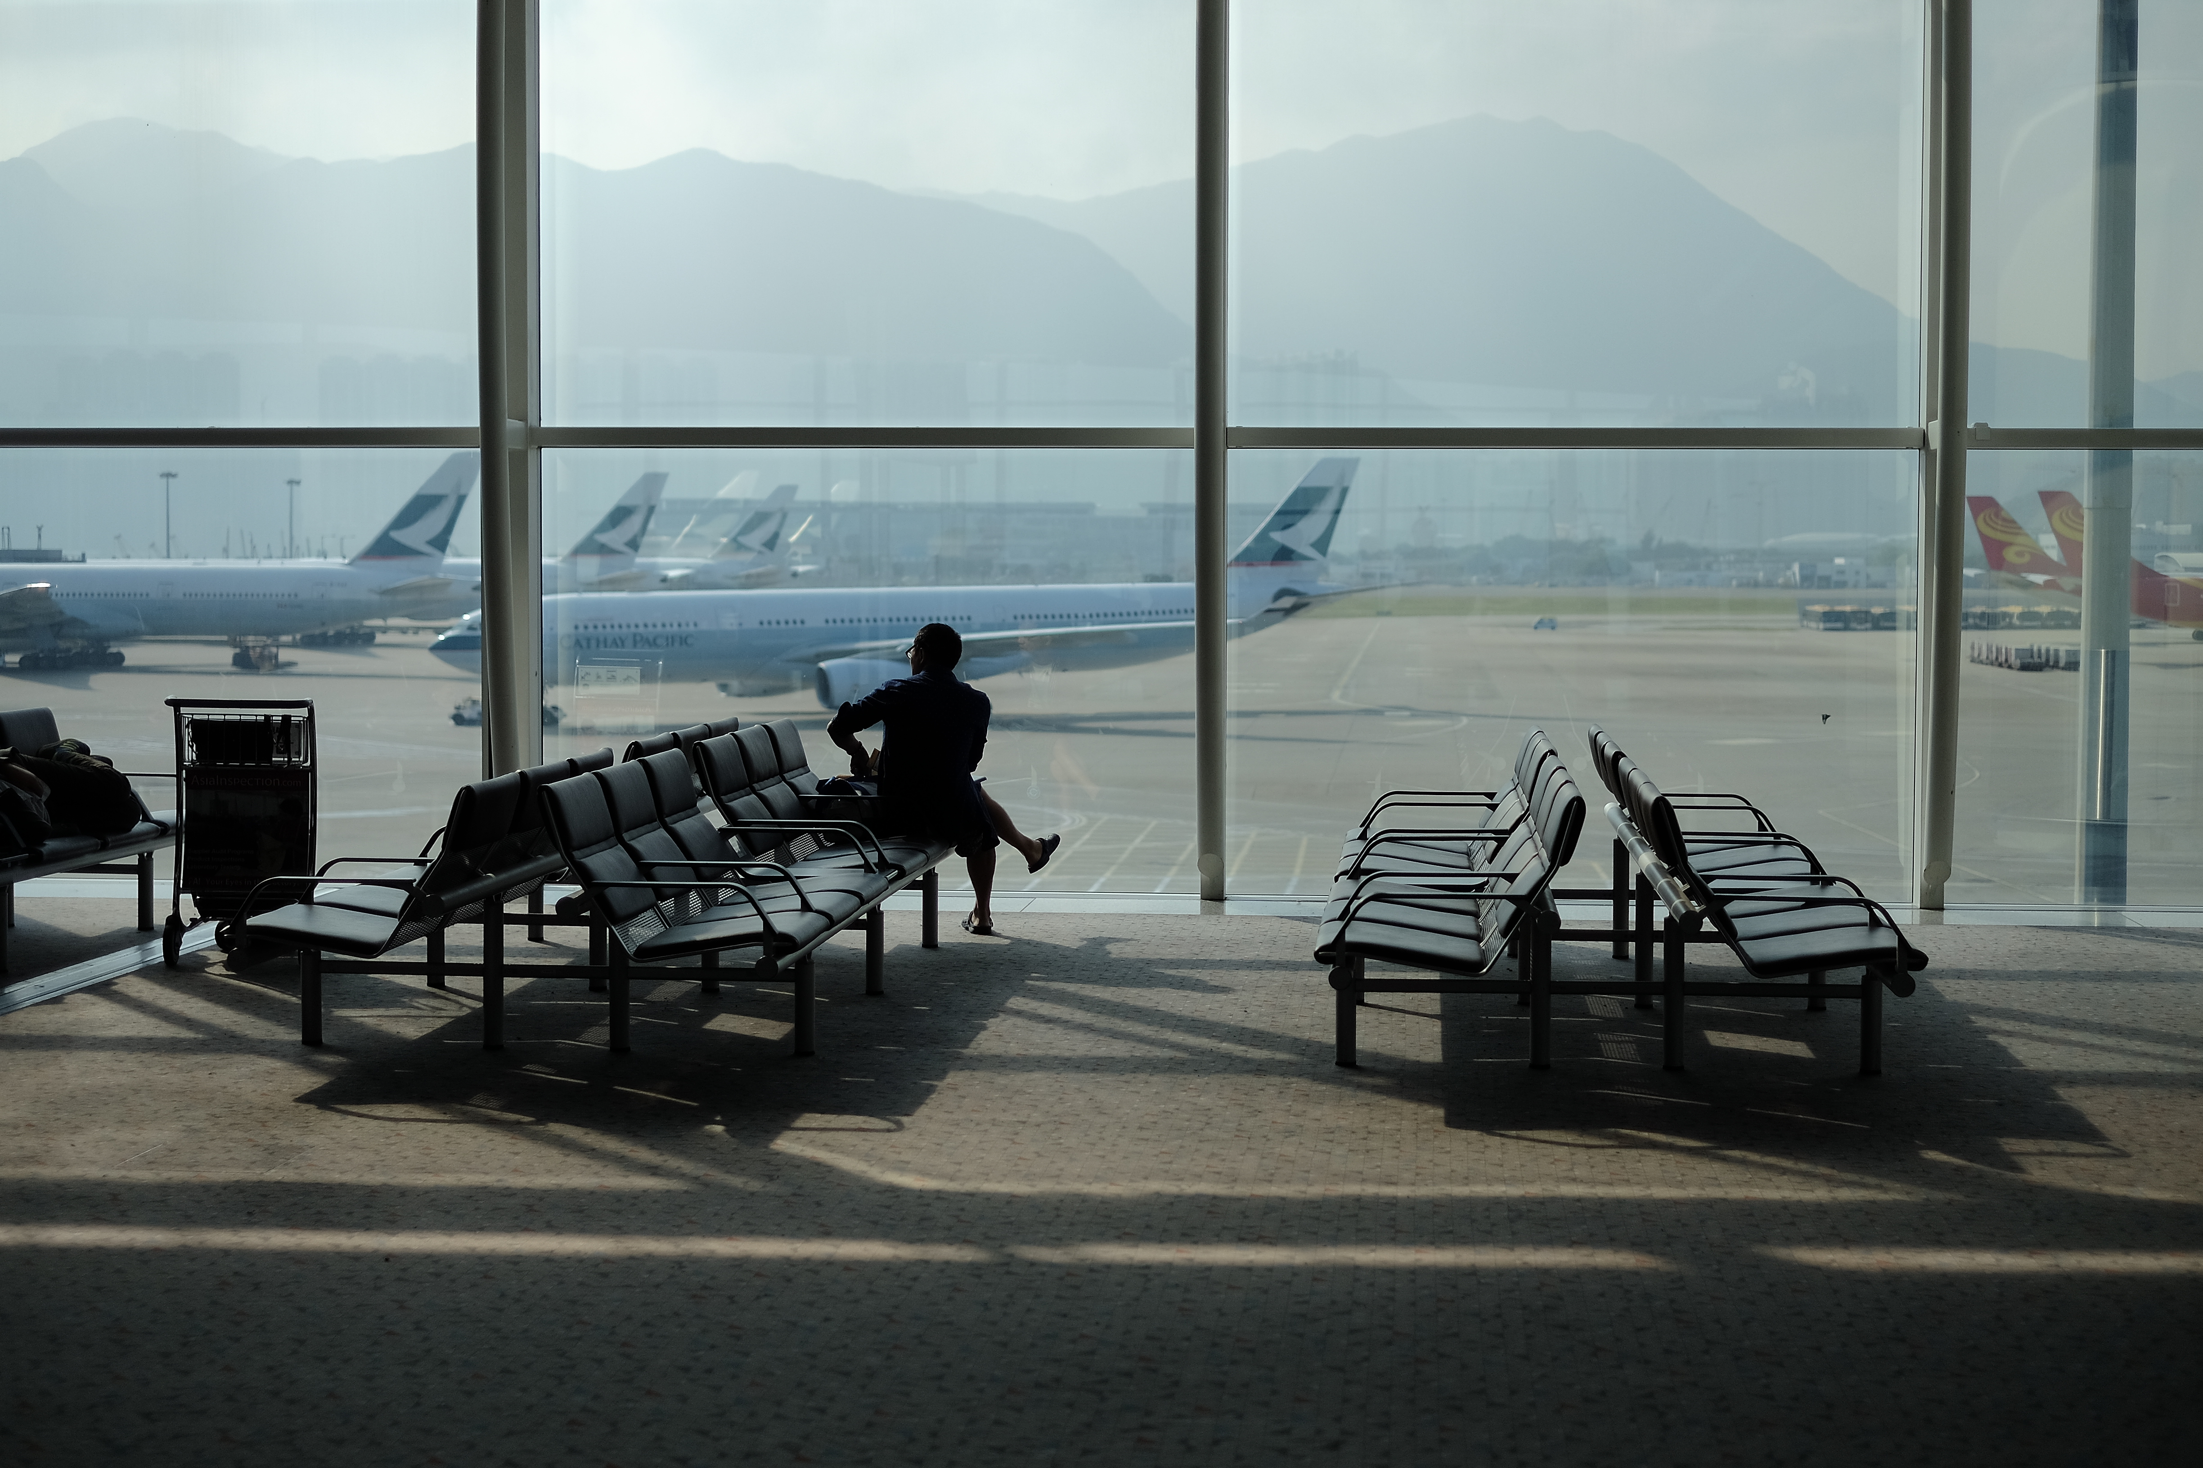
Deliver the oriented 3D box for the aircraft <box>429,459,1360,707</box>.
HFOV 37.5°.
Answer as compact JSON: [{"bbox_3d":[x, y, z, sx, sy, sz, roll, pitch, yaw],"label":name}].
[{"bbox_3d":[-11.400,-9.950,208.300,63.700,16.850,60.300,-1,3,-25],"label":"aircraft"}]

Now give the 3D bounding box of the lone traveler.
[{"bbox_3d":[-0.640,0.190,13.790,0.760,1.330,0.800,1,3,18],"label":"lone traveler"}]

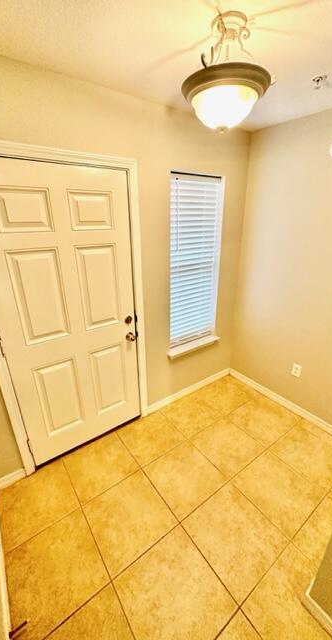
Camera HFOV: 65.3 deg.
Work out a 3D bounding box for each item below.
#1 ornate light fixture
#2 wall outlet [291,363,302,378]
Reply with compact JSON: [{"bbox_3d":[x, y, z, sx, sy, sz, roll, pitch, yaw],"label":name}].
[{"bbox_3d":[0.236,-0.946,1.028,0.350,0.338,0.350,-16,27,-33],"label":"ornate light fixture"},{"bbox_3d":[1.210,0.459,2.392,0.007,0.117,0.071,-16,27,-33],"label":"wall outlet"}]

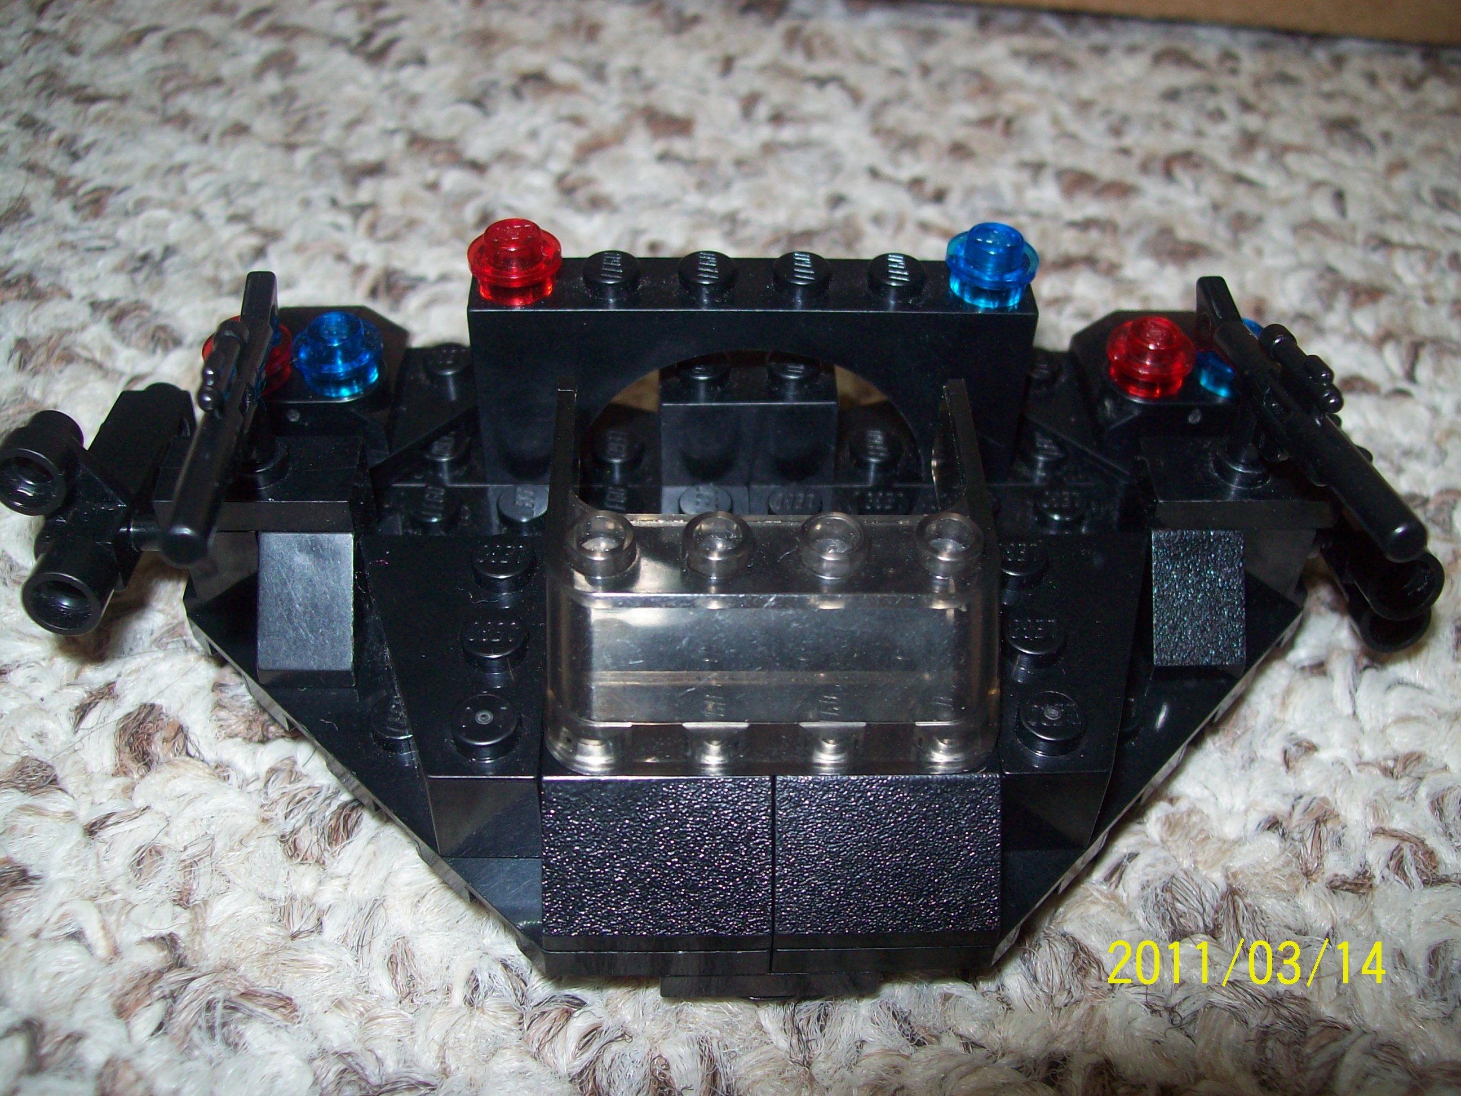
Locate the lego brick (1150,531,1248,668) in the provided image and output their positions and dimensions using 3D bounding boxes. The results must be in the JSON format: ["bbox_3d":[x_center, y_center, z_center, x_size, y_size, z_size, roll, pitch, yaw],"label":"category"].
[{"bbox_3d":[0.039,0.002,0.131,0.008,0.010,0.016,0,43,-2],"label":"lego brick"}]

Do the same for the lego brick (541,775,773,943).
[{"bbox_3d":[-0.005,0.019,0.109,0.016,0.010,0.016,0,43,-2],"label":"lego brick"}]

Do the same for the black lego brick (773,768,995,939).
[{"bbox_3d":[0.011,0.019,0.109,0.016,0.010,0.016,0,43,-2],"label":"black lego brick"}]

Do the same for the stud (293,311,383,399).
[{"bbox_3d":[-0.035,-0.017,0.135,0.008,0.005,0.008,0,43,-2],"label":"stud"}]

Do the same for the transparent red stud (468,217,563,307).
[{"bbox_3d":[-0.018,-0.024,0.128,0.008,0.005,0.008,0,43,-2],"label":"transparent red stud"}]

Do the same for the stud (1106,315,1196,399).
[{"bbox_3d":[0.038,-0.017,0.138,0.008,0.005,0.008,0,43,-2],"label":"stud"}]

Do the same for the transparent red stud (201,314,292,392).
[{"bbox_3d":[-0.043,-0.017,0.135,0.008,0.005,0.008,0,43,-2],"label":"transparent red stud"}]

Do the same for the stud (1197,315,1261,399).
[{"bbox_3d":[0.046,-0.017,0.138,0.008,0.005,0.008,0,43,-2],"label":"stud"}]

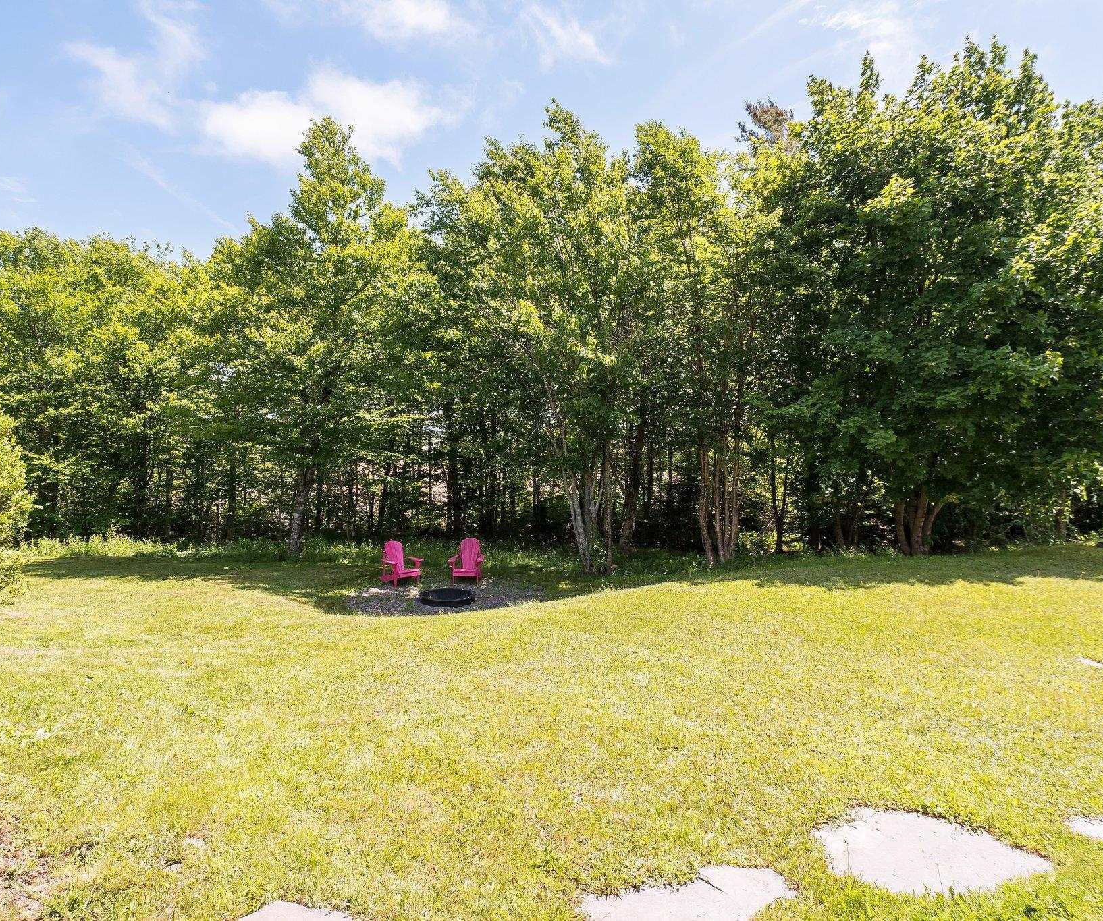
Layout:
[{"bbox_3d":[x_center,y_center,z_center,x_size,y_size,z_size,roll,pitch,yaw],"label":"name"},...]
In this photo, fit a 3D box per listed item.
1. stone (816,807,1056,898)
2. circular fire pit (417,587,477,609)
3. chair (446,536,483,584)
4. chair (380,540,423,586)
[{"bbox_3d":[1.459,1.525,2.220,0.830,0.050,0.505,0,0,8],"label":"stone"},{"bbox_3d":[-1.890,2.480,10.500,1.020,0.130,1.020,0,0,0],"label":"circular fire pit"},{"bbox_3d":[-1.765,2.080,11.980,0.750,0.900,0.840,0,0,3],"label":"chair"},{"bbox_3d":[-3.125,2.080,11.940,0.750,0.900,0.840,0,0,-33],"label":"chair"}]

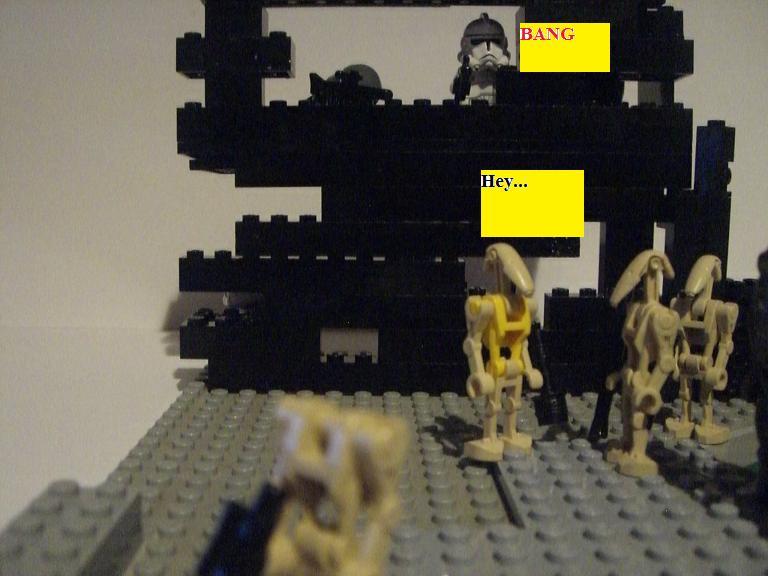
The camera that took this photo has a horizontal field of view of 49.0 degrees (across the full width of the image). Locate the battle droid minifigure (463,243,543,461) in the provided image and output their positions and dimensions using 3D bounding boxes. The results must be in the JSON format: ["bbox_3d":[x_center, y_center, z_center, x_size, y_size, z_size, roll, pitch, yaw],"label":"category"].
[{"bbox_3d":[0.026,0.013,0.180,0.015,0.046,0.012,-4,8,-33],"label":"battle droid minifigure"}]

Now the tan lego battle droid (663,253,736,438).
[{"bbox_3d":[0.073,0.014,0.193,0.012,0.044,0.015,-6,9,-42],"label":"tan lego battle droid"}]

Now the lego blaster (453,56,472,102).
[{"bbox_3d":[0.022,-0.058,0.235,0.005,0.010,0.019,1,7,7],"label":"lego blaster"}]

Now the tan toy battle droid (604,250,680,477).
[{"bbox_3d":[0.053,0.015,0.173,0.013,0.045,0.015,-1,7,-16],"label":"tan toy battle droid"}]

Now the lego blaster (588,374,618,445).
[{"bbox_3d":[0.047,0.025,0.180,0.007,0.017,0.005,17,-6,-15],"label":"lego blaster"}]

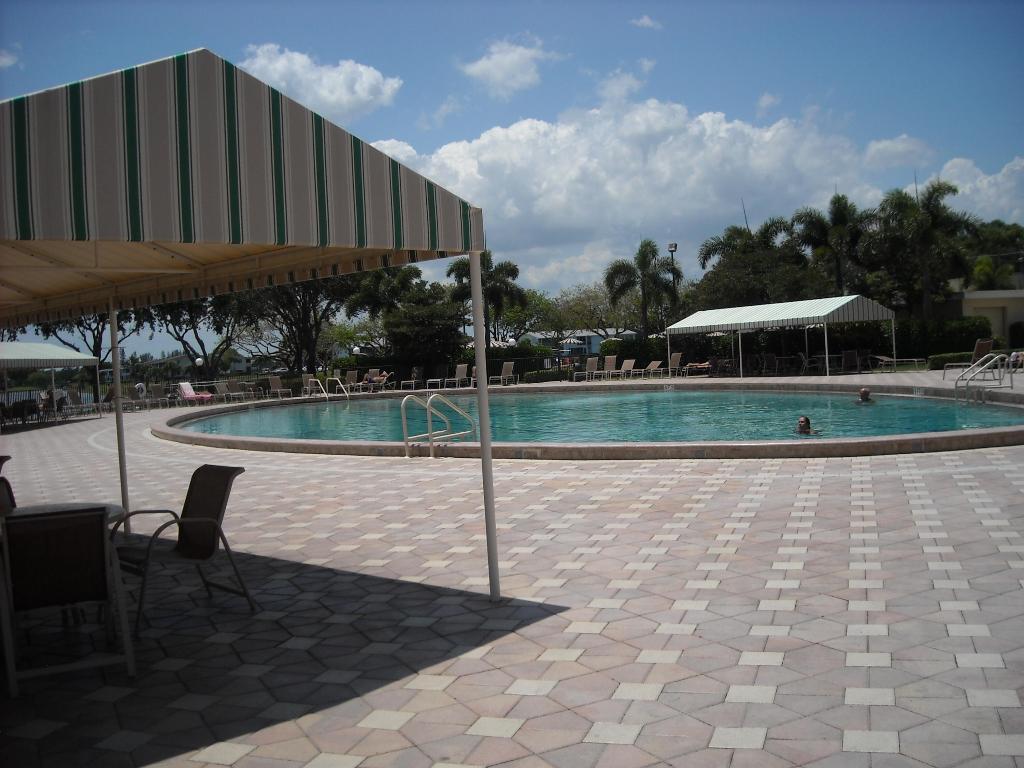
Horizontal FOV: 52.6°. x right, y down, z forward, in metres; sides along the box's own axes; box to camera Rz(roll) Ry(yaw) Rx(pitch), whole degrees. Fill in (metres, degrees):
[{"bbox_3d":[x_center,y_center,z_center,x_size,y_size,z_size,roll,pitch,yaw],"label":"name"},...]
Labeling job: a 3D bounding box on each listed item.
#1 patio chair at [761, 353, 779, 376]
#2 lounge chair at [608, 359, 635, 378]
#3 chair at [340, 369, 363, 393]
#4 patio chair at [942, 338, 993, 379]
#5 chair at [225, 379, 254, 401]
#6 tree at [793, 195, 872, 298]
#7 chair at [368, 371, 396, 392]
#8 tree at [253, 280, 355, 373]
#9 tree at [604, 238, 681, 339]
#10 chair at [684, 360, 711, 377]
[{"bbox_3d":[11.587,-0.876,46.500,0.600,0.930,0.650,-2,2,37],"label":"patio chair"},{"bbox_3d":[5.199,-0.705,48.748,0.640,0.970,1.750,-2,2,29],"label":"lounge chair"},{"bbox_3d":[-7.740,-0.047,49.268,0.640,1.050,1.600,-3,2,12],"label":"chair"},{"bbox_3d":[11.697,-0.622,26.300,0.660,1.050,1.450,-4,2,-31],"label":"patio chair"},{"bbox_3d":[-13.111,0.343,50.000,0.680,1.030,1.550,-5,2,-39],"label":"chair"},{"bbox_3d":[17.280,-5.544,56.000,4.100,9.000,4.100,-3,2,17],"label":"tree"},{"bbox_3d":[-5.951,-0.099,46.500,1.500,0.880,0.660,-4,2,-13],"label":"chair"},{"bbox_3d":[-14.028,-4.090,70.000,7.500,8.300,7.200,-3,1,0],"label":"tree"},{"bbox_3d":[7.538,-4.520,60.886,4.400,7.600,4.400,-3,2,0],"label":"tree"},{"bbox_3d":[8.149,-0.652,45.000,1.450,0.650,0.650,-4,2,-24],"label":"chair"}]

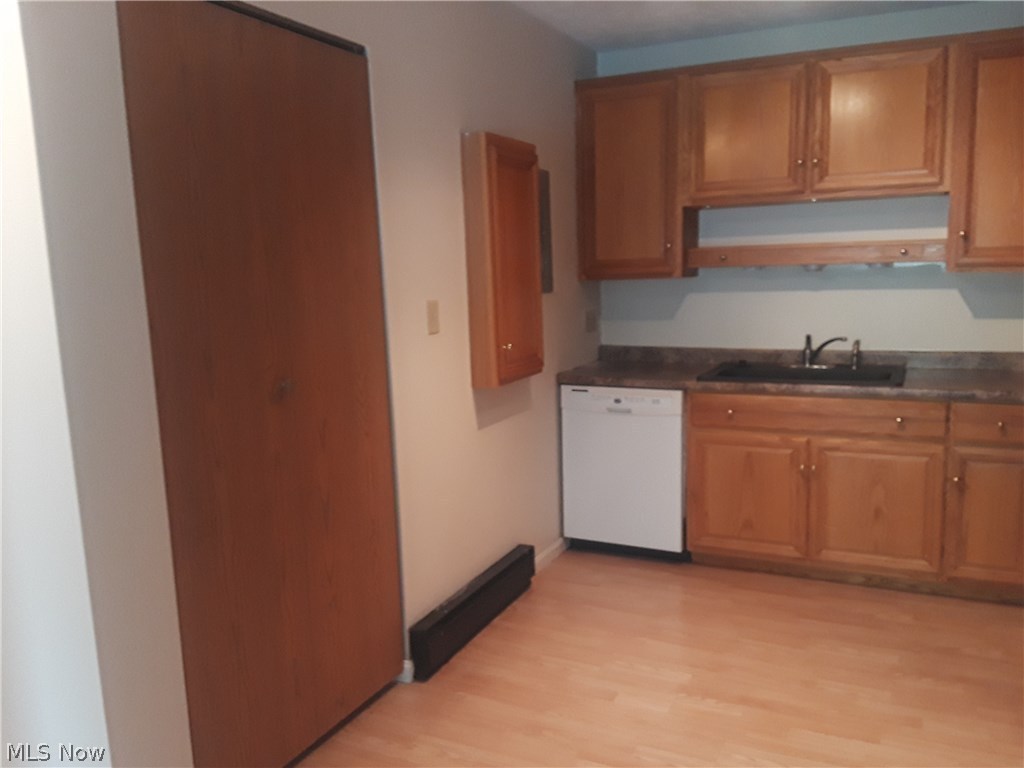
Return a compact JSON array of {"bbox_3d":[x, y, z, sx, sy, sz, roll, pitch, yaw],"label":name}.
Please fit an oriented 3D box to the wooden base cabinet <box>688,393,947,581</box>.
[{"bbox_3d":[1.406,0.405,3.819,1.041,0.812,0.622,2,9,26],"label":"wooden base cabinet"}]

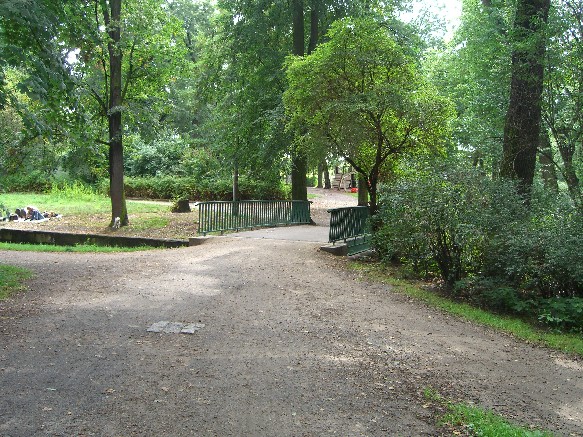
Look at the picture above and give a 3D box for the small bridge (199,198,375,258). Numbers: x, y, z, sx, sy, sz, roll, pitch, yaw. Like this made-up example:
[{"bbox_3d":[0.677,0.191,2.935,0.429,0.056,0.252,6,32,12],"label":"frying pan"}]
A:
[{"bbox_3d":[0.749,0.170,21.800,4.300,1.600,8.600,1,2,25],"label":"small bridge"}]

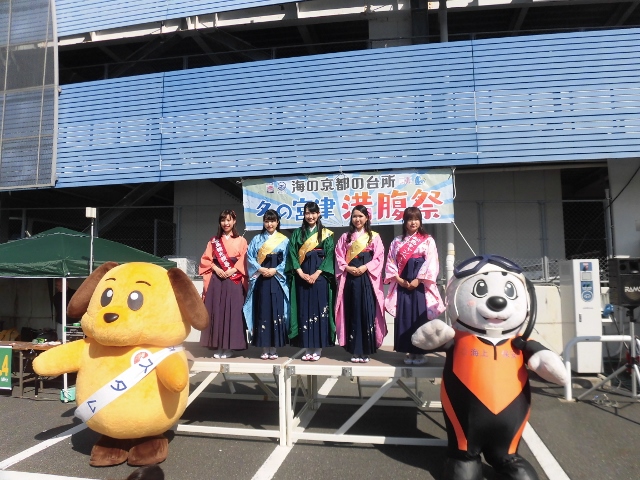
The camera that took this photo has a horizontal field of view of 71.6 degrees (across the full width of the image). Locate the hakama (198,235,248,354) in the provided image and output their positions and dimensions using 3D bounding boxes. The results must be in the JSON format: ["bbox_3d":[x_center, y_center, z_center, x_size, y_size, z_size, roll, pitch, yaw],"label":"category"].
[{"bbox_3d":[-1.074,0.597,4.939,0.509,1.296,0.400,-1,-3,0],"label":"hakama"}]

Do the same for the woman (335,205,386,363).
[{"bbox_3d":[0.432,0.436,4.620,0.515,1.597,0.400,-1,-3,8],"label":"woman"}]

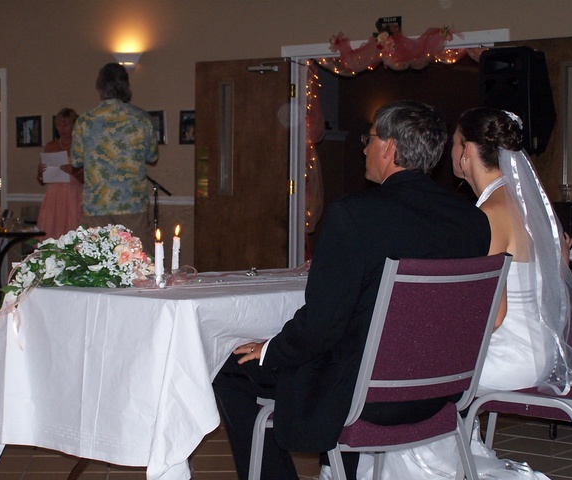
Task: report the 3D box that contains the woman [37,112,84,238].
[{"bbox_3d":[-1.706,-0.167,10.601,0.450,1.676,0.400,1,2,0],"label":"woman"}]

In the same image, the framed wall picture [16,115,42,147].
[{"bbox_3d":[-2.361,-1.009,12.790,0.360,0.285,0.030,2,2,39],"label":"framed wall picture"}]

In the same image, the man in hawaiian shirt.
[{"bbox_3d":[-1.031,-0.154,8.350,0.530,1.814,0.400,0,2,-6],"label":"man in hawaiian shirt"}]

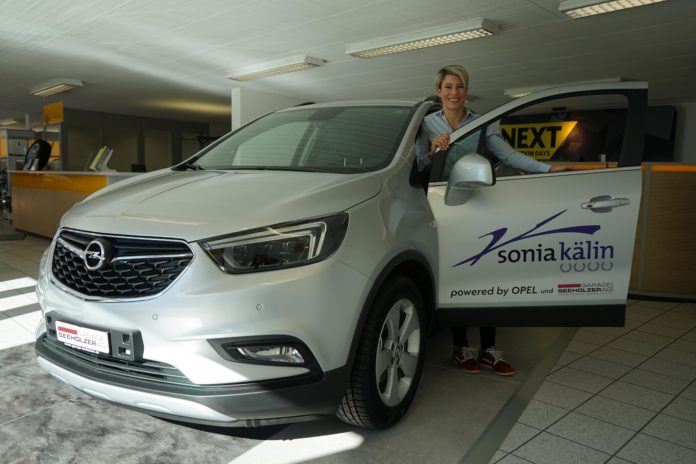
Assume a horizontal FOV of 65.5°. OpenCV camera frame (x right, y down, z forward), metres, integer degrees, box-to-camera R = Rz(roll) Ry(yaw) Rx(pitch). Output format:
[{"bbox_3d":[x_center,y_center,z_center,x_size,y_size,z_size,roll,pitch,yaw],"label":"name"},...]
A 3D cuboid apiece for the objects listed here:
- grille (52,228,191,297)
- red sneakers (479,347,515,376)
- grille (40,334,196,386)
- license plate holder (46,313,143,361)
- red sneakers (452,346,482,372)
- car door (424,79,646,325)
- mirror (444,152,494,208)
[{"bbox_3d":[-0.919,0.134,2.048,0.820,0.265,0.130,4,6,30],"label":"grille"},{"bbox_3d":[0.864,0.750,3.160,0.098,0.105,0.265,-2,7,-33],"label":"red sneakers"},{"bbox_3d":[-0.936,0.462,2.060,0.900,0.115,0.120,4,6,30],"label":"grille"},{"bbox_3d":[-0.953,0.380,2.019,0.510,0.110,0.060,4,6,30],"label":"license plate holder"},{"bbox_3d":[0.699,0.743,3.205,0.098,0.105,0.265,-1,6,-18],"label":"red sneakers"},{"bbox_3d":[0.941,-0.132,2.788,1.080,1.245,0.200,1,6,-3],"label":"car door"},{"bbox_3d":[0.576,-0.252,2.575,0.190,0.235,0.230,1,6,-3],"label":"mirror"}]

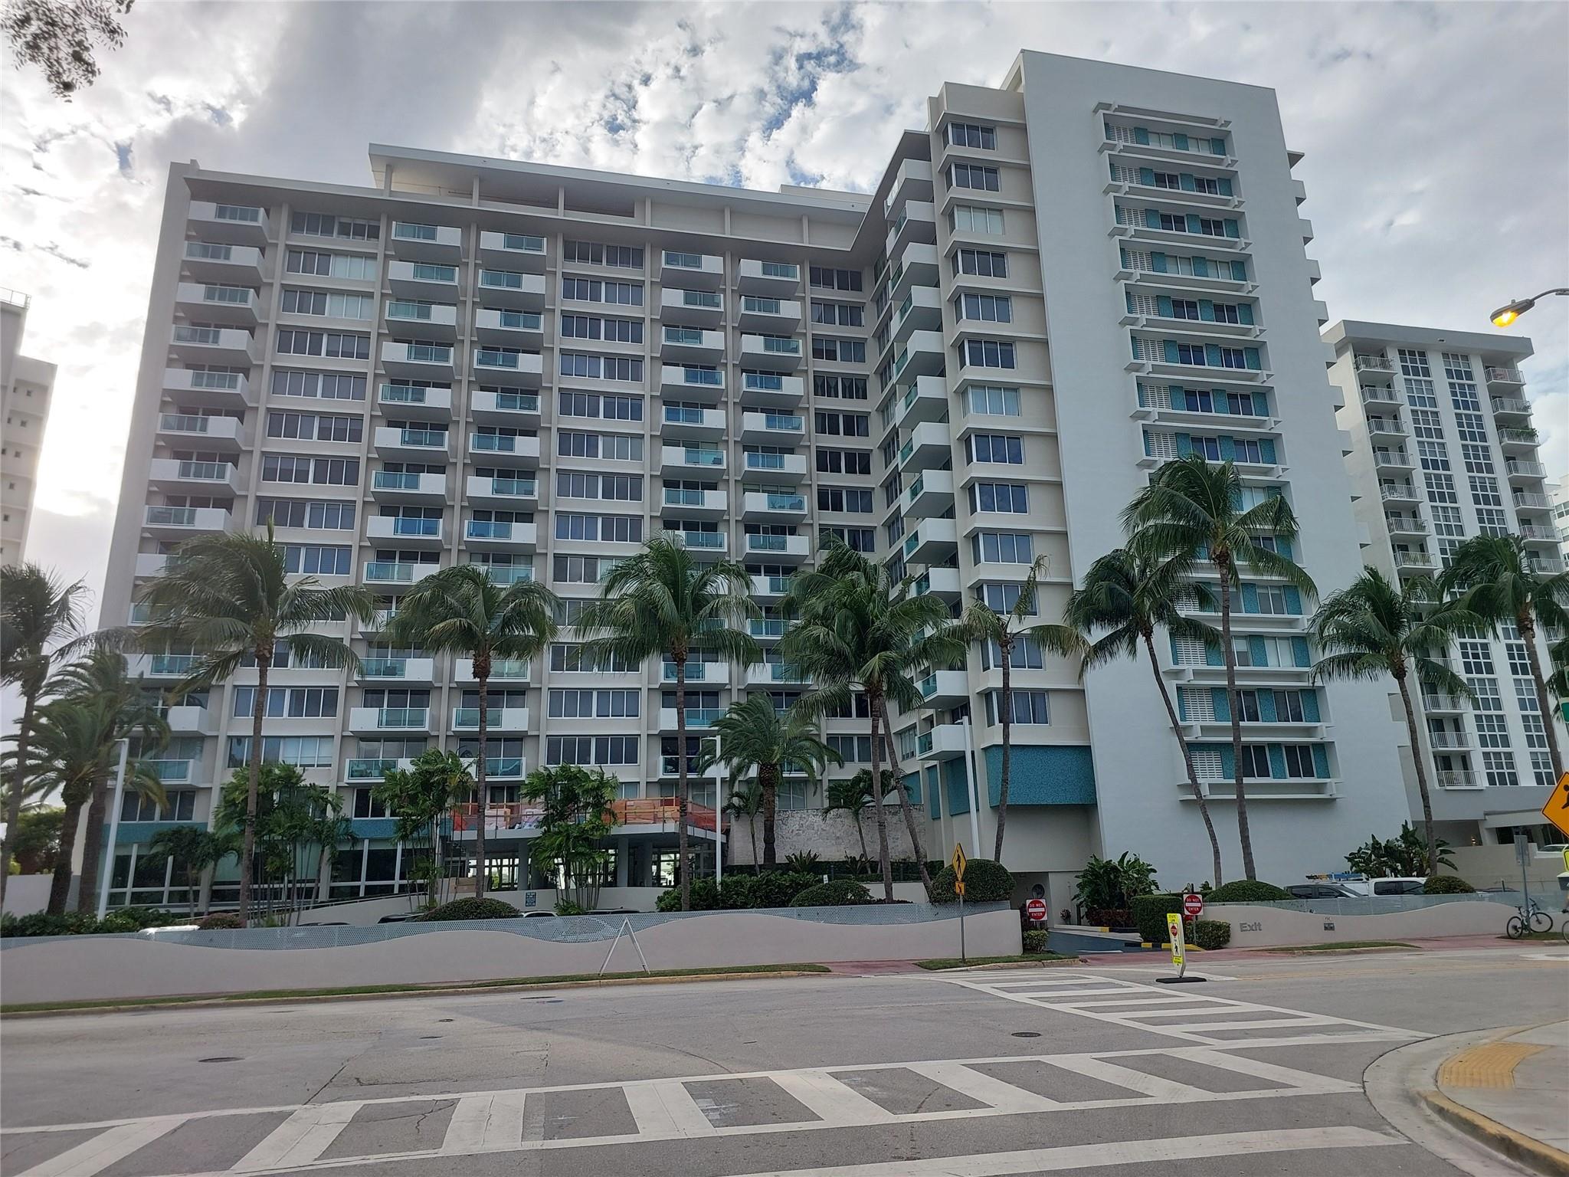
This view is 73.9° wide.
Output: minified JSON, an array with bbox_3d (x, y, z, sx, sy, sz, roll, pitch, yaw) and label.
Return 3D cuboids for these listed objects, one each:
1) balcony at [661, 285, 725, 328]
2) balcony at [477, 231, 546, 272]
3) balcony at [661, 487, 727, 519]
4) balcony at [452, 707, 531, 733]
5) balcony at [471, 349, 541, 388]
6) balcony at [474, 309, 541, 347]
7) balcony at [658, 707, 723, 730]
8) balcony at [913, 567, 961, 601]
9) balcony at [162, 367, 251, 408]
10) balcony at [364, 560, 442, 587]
[{"bbox_3d":[-6.012,-18.346,67.899,3.958,1.220,1.628,2,-16,-13],"label":"balcony"},{"bbox_3d":[-17.071,-21.375,66.133,4.003,1.220,1.628,2,-16,-13],"label":"balcony"},{"bbox_3d":[-5.594,-5.174,63.962,3.944,1.218,1.580,2,-16,-13],"label":"balcony"},{"bbox_3d":[-16.359,7.483,58.265,4.003,1.220,1.628,2,-16,-13],"label":"balcony"},{"bbox_3d":[-16.672,-13.326,63.170,3.969,1.210,1.635,2,-15,-13],"label":"balcony"},{"bbox_3d":[-16.735,-15.913,63.865,3.969,1.210,1.635,2,-15,-13],"label":"balcony"},{"bbox_3d":[-5.438,7.825,60.979,3.980,1.217,1.850,2,-16,-13],"label":"balcony"},{"bbox_3d":[7.649,0.120,53.751,1.541,1.220,3.880,2,-16,-11],"label":"balcony"},{"bbox_3d":[-32.834,-11.465,59.380,3.985,1.183,1.580,2,-16,-13],"label":"balcony"},{"bbox_3d":[-21.376,-0.576,58.538,3.976,1.210,1.635,2,-15,-13],"label":"balcony"}]

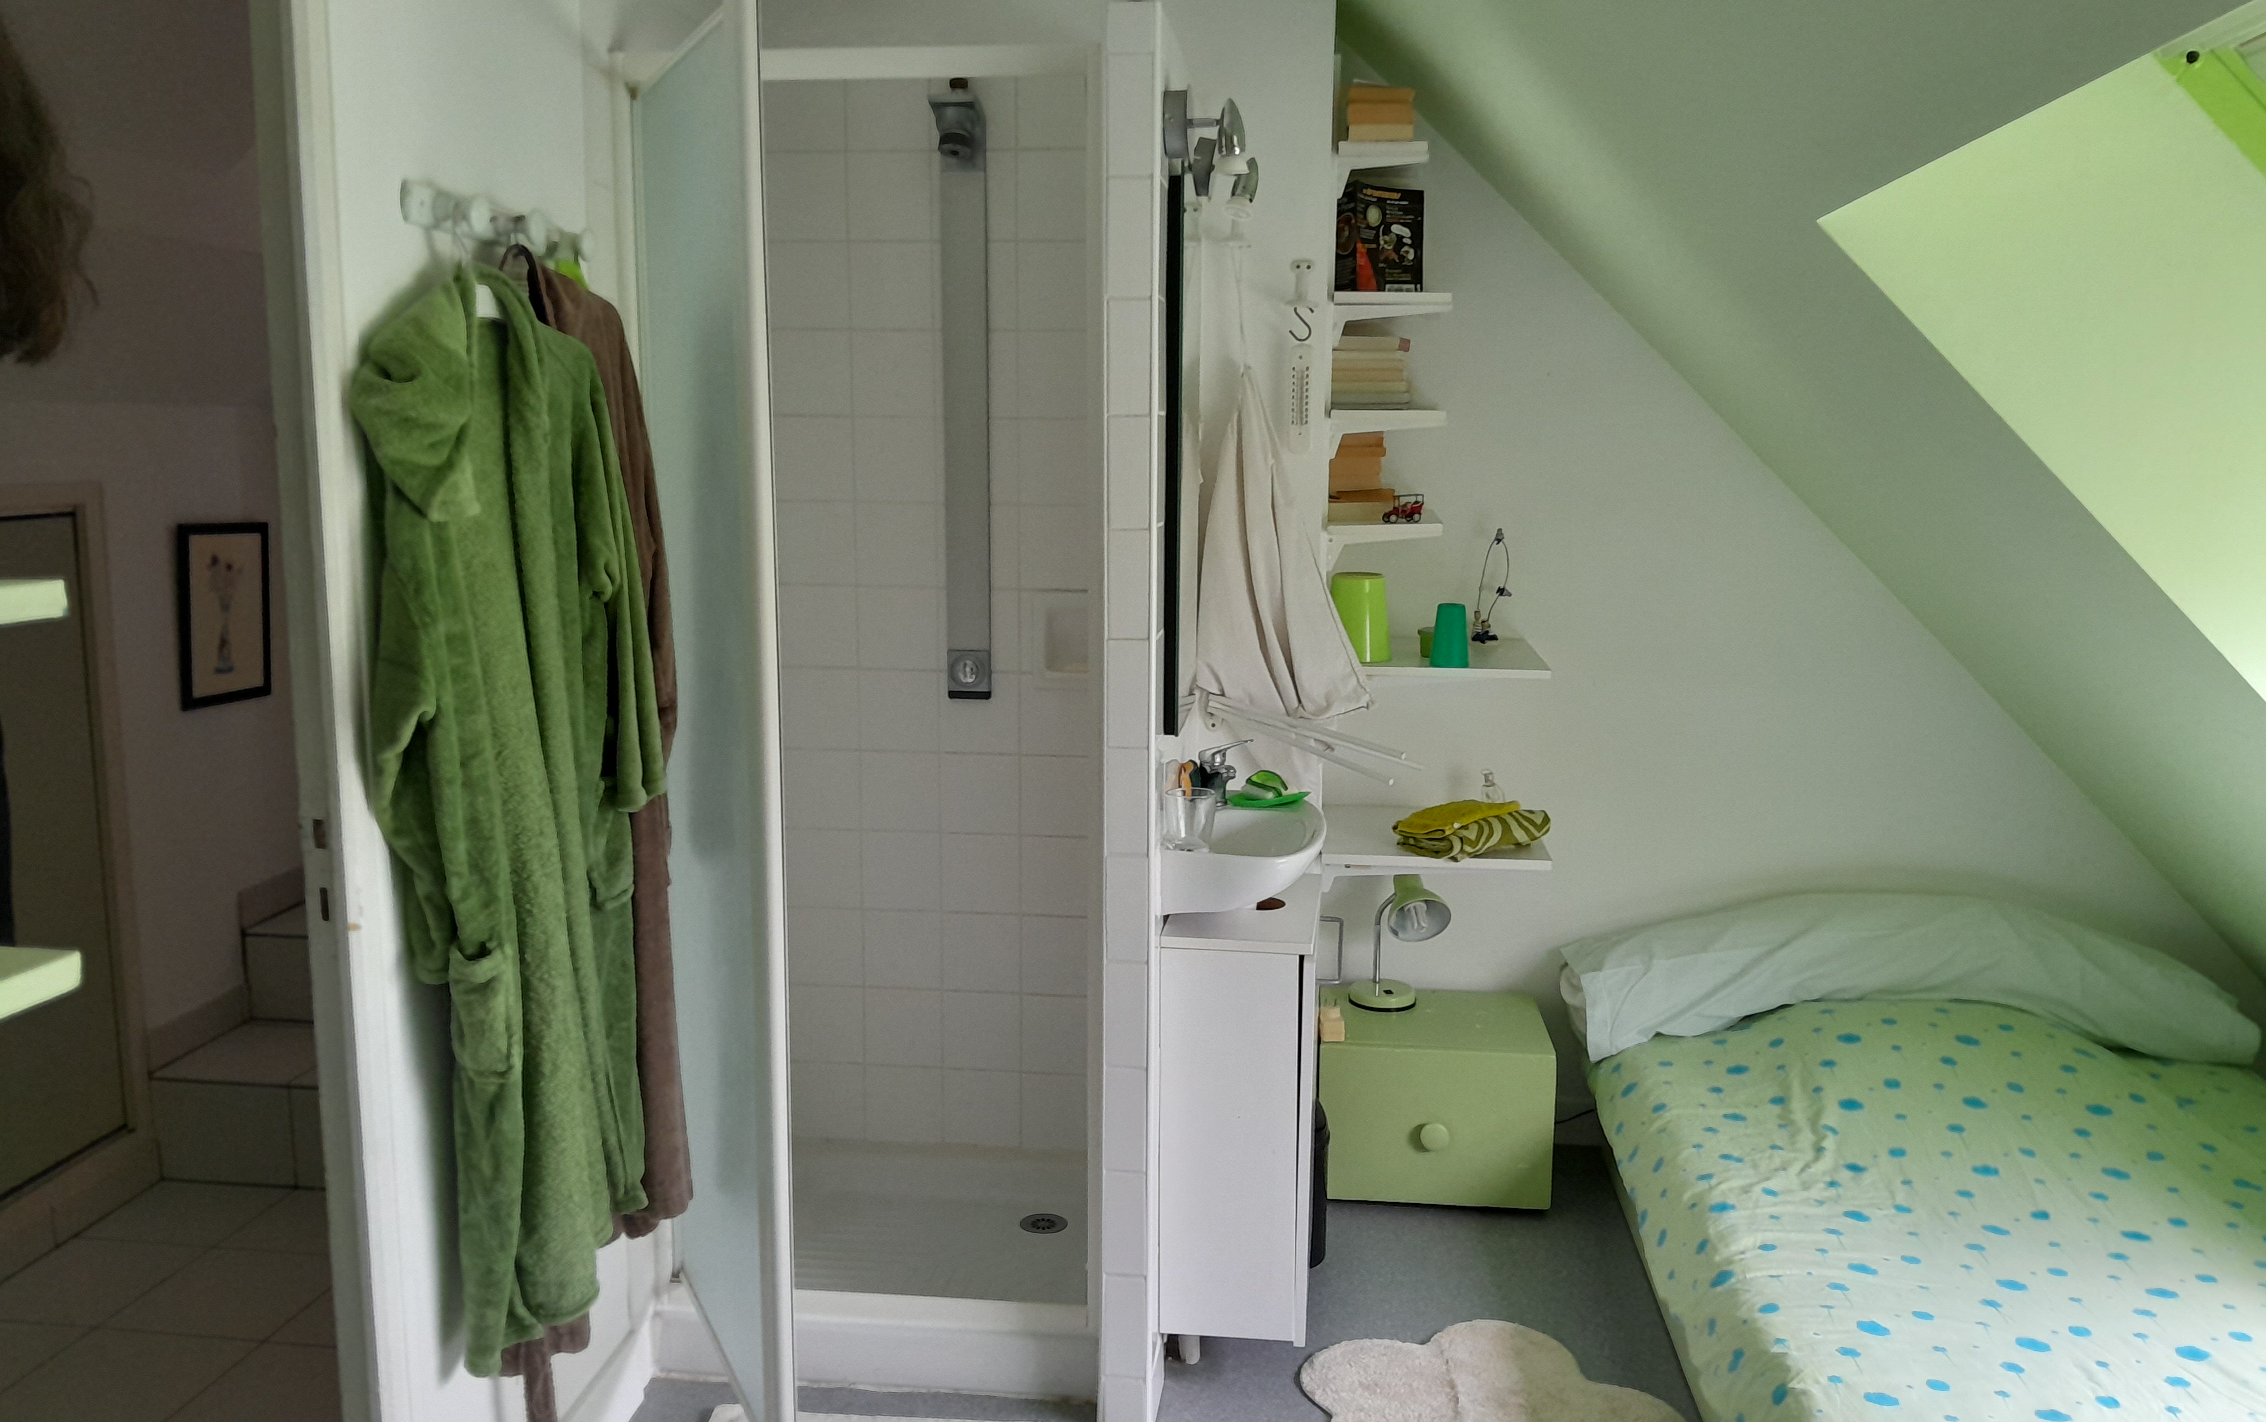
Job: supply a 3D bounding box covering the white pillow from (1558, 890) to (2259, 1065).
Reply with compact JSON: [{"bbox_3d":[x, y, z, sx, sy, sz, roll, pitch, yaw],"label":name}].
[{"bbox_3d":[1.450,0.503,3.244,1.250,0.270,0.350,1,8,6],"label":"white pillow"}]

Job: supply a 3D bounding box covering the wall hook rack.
[{"bbox_3d":[-0.724,-0.567,1.996,0.072,0.055,0.390,1,8,6],"label":"wall hook rack"}]

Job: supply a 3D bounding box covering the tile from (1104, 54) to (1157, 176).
[{"bbox_3d":[-0.003,-0.775,2.214,0.062,0.150,0.012,1,9,8],"label":"tile"}]

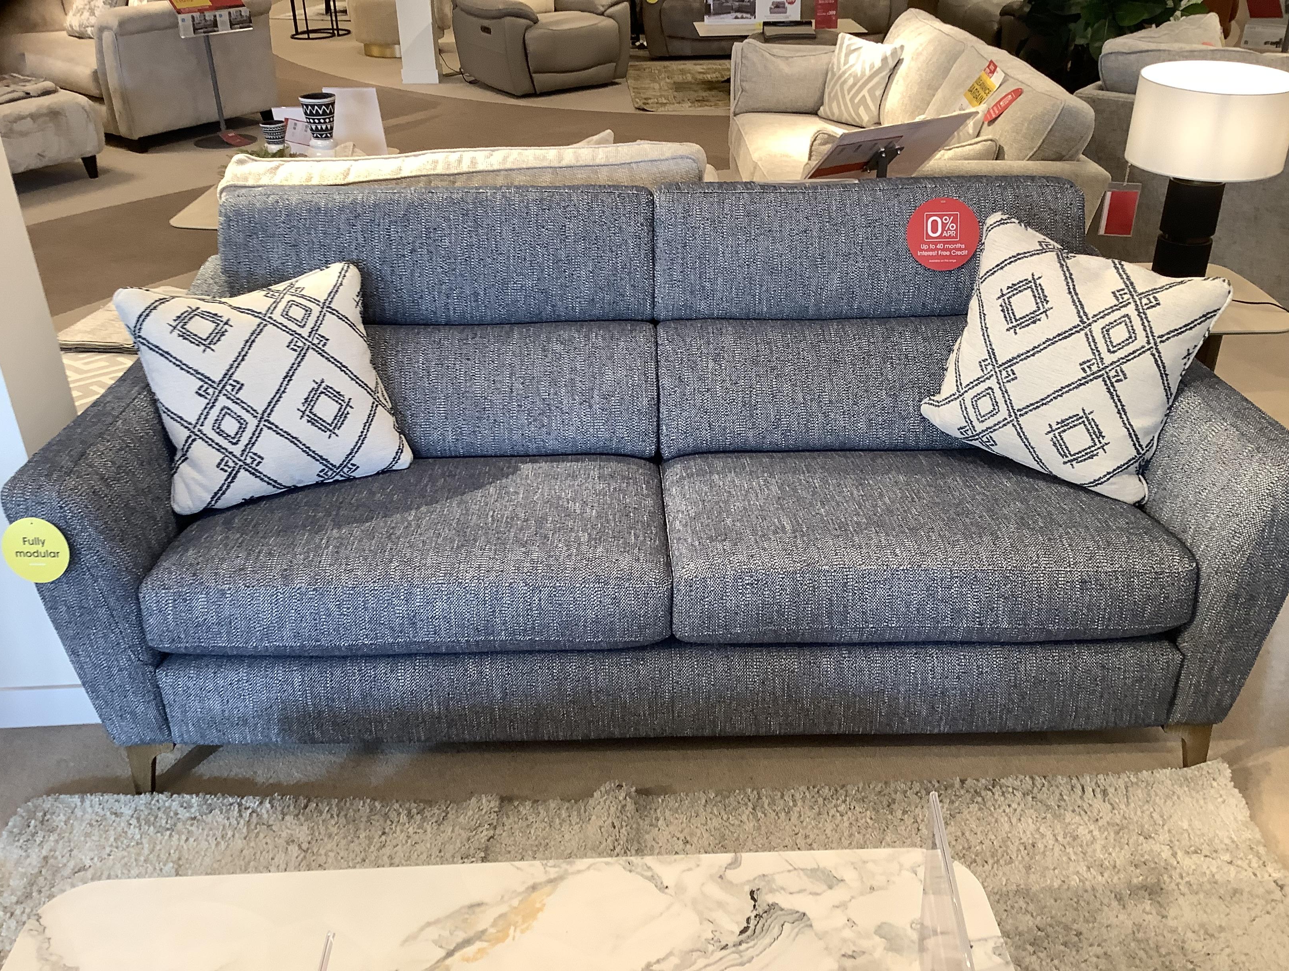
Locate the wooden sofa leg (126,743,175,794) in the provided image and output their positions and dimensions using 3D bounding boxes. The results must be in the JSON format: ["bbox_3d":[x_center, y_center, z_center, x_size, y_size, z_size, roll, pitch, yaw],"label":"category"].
[{"bbox_3d":[-0.905,0.515,2.158,0.090,0.116,0.045,-1,29,0],"label":"wooden sofa leg"}]

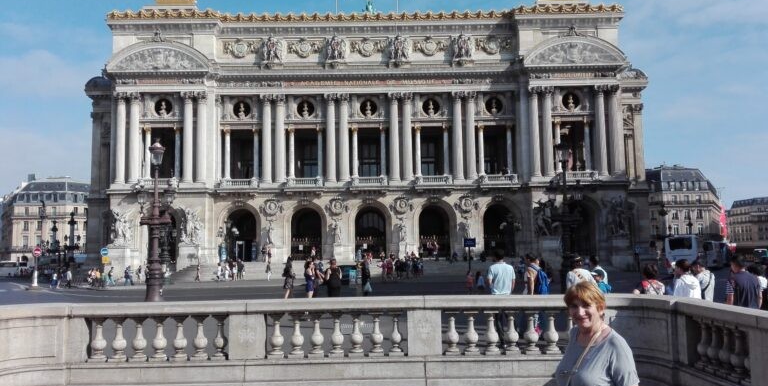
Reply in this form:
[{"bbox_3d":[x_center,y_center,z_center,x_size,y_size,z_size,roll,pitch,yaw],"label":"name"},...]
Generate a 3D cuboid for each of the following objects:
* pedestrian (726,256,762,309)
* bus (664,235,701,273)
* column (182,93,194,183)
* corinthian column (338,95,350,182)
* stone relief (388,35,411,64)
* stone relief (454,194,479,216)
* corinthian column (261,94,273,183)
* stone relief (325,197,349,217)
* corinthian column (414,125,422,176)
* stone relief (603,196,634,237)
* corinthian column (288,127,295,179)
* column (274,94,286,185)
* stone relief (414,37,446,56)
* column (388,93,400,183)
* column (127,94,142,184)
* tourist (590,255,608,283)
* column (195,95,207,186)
[{"bbox_3d":[5.056,1.718,8.308,0.500,1.680,0.340,3,-8,-33],"label":"pedestrian"},{"bbox_3d":[28.659,5.811,57.228,2.550,3.300,11.500,-4,-6,28],"label":"bus"},{"bbox_3d":[-22.216,-6.293,67.929,1.380,10.480,1.380,-1,-6,-1],"label":"column"},{"bbox_3d":[-4.341,-6.017,65.833,1.320,9.740,1.300,-1,-5,-2],"label":"corinthian column"},{"bbox_3d":[1.784,-17.069,71.237,2.740,3.400,1.100,-1,-4,-1],"label":"stone relief"},{"bbox_3d":[9.504,1.348,68.800,2.820,2.700,0.600,-1,-4,-1],"label":"stone relief"},{"bbox_3d":[-13.634,-6.319,69.741,1.400,10.461,1.400,-1,-6,0],"label":"corinthian column"},{"bbox_3d":[-5.413,1.660,68.622,2.800,2.410,0.600,-1,-4,-1],"label":"stone relief"},{"bbox_3d":[3.999,-5.029,70.259,0.850,6.010,0.850,-1,-6,-1],"label":"corinthian column"},{"bbox_3d":[24.770,2.456,63.271,3.050,4.200,1.450,-1,-5,-2],"label":"stone relief"},{"bbox_3d":[-10.845,-4.649,70.269,0.759,6.184,0.759,-1,-6,-2],"label":"corinthian column"},{"bbox_3d":[-12.064,-6.367,69.823,1.392,10.604,1.392,-1,-6,-2],"label":"column"},{"bbox_3d":[5.560,-17.408,71.167,4.158,2.446,0.500,-1,-6,0],"label":"stone relief"},{"bbox_3d":[1.248,-6.531,70.213,1.443,10.520,1.443,-1,-6,-2],"label":"column"},{"bbox_3d":[-28.256,-6.274,67.906,1.400,10.461,1.400,-1,-6,0],"label":"column"},{"bbox_3d":[4.312,2.087,11.908,0.480,1.680,0.320,3,-8,-33],"label":"tourist"},{"bbox_3d":[-20.701,-6.295,67.944,1.380,10.479,1.380,-1,-6,-1],"label":"column"}]

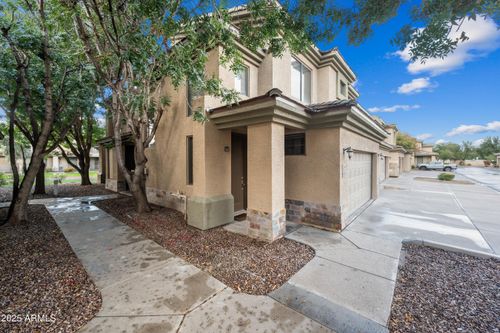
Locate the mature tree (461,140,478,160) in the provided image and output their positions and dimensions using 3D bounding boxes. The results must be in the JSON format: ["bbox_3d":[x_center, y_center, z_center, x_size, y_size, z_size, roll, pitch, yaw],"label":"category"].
[{"bbox_3d":[65.500,-3.700,58.000,4.200,8.100,4.200,-1,2,-42],"label":"mature tree"}]

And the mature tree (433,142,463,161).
[{"bbox_3d":[57.200,-3.250,56.000,5.800,7.300,6.000,-1,2,-44],"label":"mature tree"}]

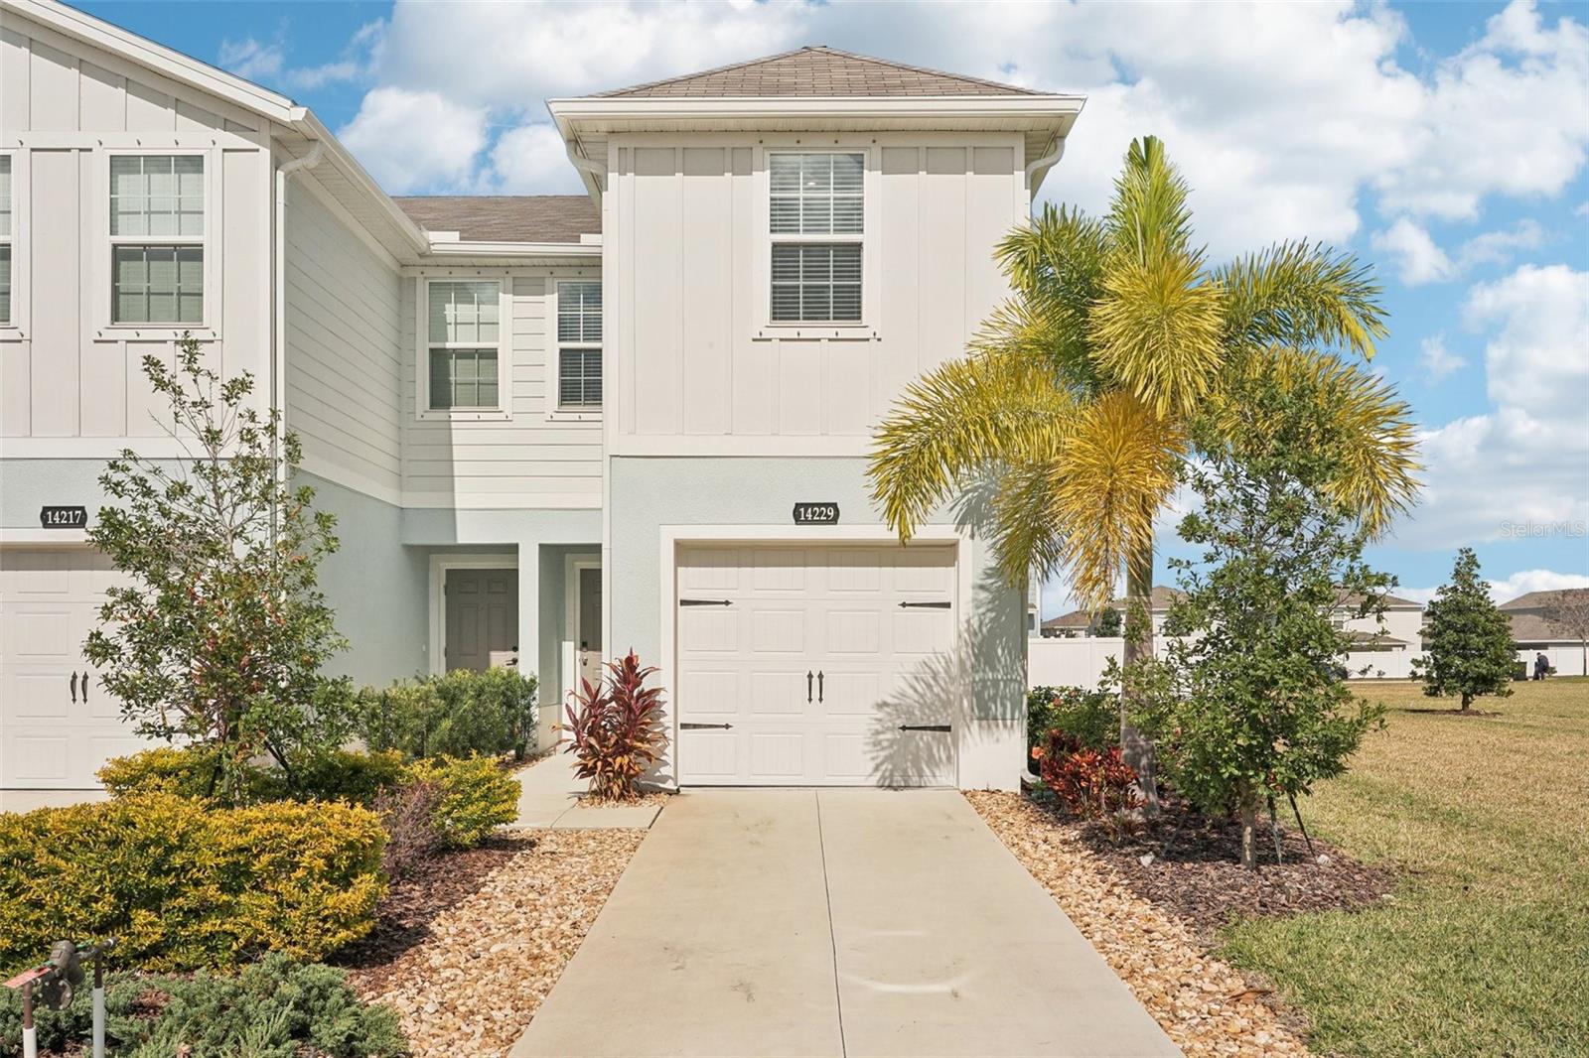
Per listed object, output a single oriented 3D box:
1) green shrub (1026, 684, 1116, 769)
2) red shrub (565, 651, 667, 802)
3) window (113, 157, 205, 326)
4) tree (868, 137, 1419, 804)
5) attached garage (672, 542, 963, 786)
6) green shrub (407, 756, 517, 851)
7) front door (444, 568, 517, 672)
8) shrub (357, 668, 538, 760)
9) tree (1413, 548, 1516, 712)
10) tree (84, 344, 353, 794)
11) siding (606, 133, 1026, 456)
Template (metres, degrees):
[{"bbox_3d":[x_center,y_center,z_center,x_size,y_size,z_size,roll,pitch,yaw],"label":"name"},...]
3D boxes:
[{"bbox_3d":[2.503,1.872,11.700,0.950,0.930,0.920,0,-3,0],"label":"green shrub"},{"bbox_3d":[-1.465,1.611,10.450,0.850,1.230,0.780,0,-3,0],"label":"red shrub"},{"bbox_3d":[-5.480,-2.485,11.000,0.820,1.480,0.110,0,-3,0],"label":"window"},{"bbox_3d":[2.704,-0.442,9.900,4.200,5.150,3.700,0,-3,0],"label":"tree"},{"bbox_3d":[0.194,1.184,11.100,2.450,2.120,0.100,0,-3,0],"label":"attached garage"},{"bbox_3d":[-2.271,1.858,8.750,0.800,0.650,0.750,0,-3,0],"label":"green shrub"},{"bbox_3d":[-3.823,1.522,15.700,0.920,2.040,0.070,0,-3,0],"label":"front door"},{"bbox_3d":[-3.525,1.891,13.000,1.850,0.950,0.900,0,-3,0],"label":"shrub"},{"bbox_3d":[12.562,1.885,24.000,1.930,3.060,1.900,0,-3,0],"label":"tree"},{"bbox_3d":[-4.146,0.321,9.200,1.900,3.450,1.800,0,-3,0],"label":"tree"},{"bbox_3d":[0.186,-2.007,10.950,3.600,2.760,0.140,0,-3,0],"label":"siding"}]

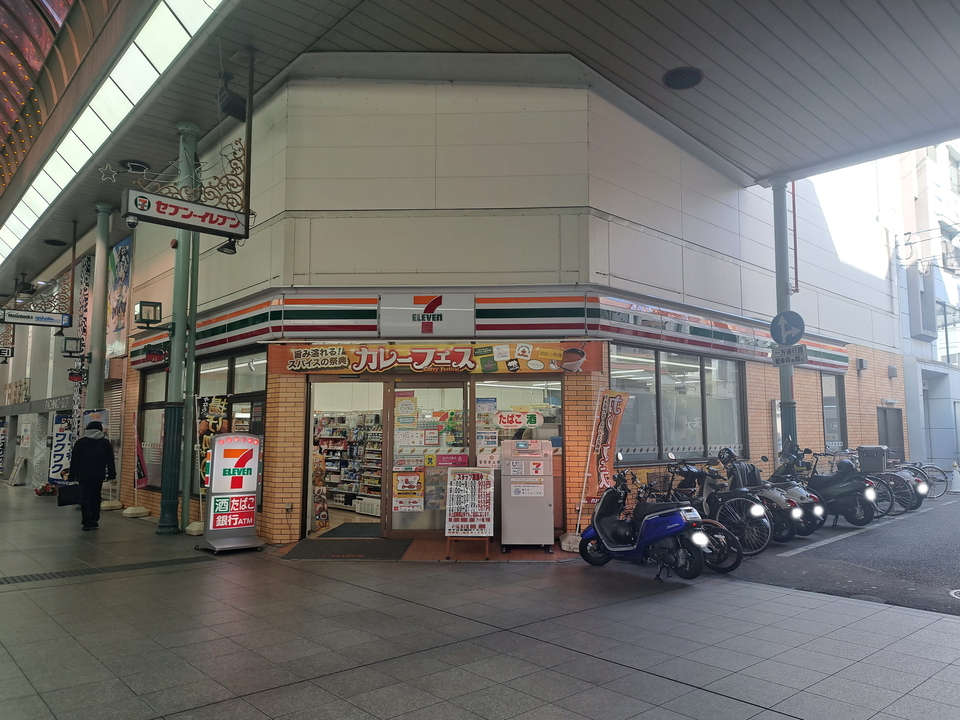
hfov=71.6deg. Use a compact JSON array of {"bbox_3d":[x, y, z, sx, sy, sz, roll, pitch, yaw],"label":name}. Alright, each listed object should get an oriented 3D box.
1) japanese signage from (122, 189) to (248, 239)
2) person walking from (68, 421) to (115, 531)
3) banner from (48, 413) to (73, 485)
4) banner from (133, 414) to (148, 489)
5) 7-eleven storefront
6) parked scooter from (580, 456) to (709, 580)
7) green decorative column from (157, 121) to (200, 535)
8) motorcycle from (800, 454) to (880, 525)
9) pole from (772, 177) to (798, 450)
[{"bbox_3d":[-3.569,-1.763,8.181,1.434,0.306,0.237,5,-8,-43],"label":"japanese signage"},{"bbox_3d":[-6.141,1.826,10.603,0.660,1.690,0.420,4,-7,-37],"label":"person walking"},{"bbox_3d":[-10.366,2.251,16.645,0.700,1.750,0.120,5,-8,-43],"label":"banner"},{"bbox_3d":[-6.450,1.738,12.869,0.180,1.460,0.400,-4,-7,33],"label":"banner"},{"bbox_3d":[0.651,1.099,12.391,15.900,3.450,7.200,0,-6,1],"label":"7-eleven storefront"},{"bbox_3d":[1.719,1.669,7.072,0.680,1.200,1.670,5,-8,-40],"label":"parked scooter"},{"bbox_3d":[-4.775,-0.605,10.535,0.380,6.500,0.380,5,-8,-43],"label":"green decorative column"},{"bbox_3d":[5.562,2.056,10.927,0.700,1.200,1.800,5,-8,-43],"label":"motorcycle"},{"bbox_3d":[5.470,-0.309,11.870,0.350,6.100,0.350,0,-6,1],"label":"pole"}]

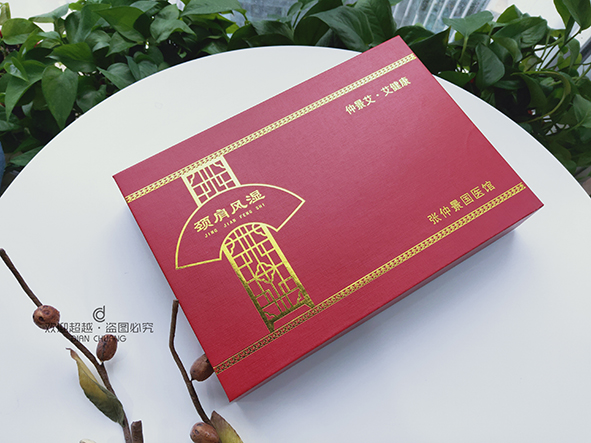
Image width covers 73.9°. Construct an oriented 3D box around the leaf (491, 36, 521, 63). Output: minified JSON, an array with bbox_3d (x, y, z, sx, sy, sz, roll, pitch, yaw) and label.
[{"bbox_3d":[0.329,-0.267,0.610,0.035,0.018,0.057,-32,80,9],"label":"leaf"}]

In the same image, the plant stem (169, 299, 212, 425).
[{"bbox_3d":[-0.100,0.127,0.358,0.019,0.012,0.115,-19,70,-8],"label":"plant stem"}]

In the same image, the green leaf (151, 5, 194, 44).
[{"bbox_3d":[-0.180,-0.286,0.580,0.057,0.022,0.059,-45,92,-6],"label":"green leaf"}]

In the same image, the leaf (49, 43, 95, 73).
[{"bbox_3d":[-0.319,-0.235,0.560,0.064,0.018,0.043,0,90,-9],"label":"leaf"}]

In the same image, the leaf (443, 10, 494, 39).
[{"bbox_3d":[0.263,-0.305,0.601,0.071,0.018,0.057,11,74,3],"label":"leaf"}]

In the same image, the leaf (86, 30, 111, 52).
[{"bbox_3d":[-0.309,-0.283,0.620,0.035,0.018,0.052,32,81,-9],"label":"leaf"}]

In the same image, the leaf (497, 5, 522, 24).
[{"bbox_3d":[0.371,-0.358,0.680,0.039,0.018,0.047,17,92,13],"label":"leaf"}]

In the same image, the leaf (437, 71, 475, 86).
[{"bbox_3d":[0.238,-0.207,0.580,0.060,0.016,0.039,16,88,11],"label":"leaf"}]

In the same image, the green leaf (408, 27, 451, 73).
[{"bbox_3d":[0.206,-0.238,0.561,0.063,0.020,0.063,43,108,-9],"label":"green leaf"}]

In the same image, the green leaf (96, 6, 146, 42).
[{"bbox_3d":[-0.266,-0.301,0.600,0.076,0.022,0.052,30,83,-8],"label":"green leaf"}]

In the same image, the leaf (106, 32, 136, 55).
[{"bbox_3d":[-0.262,-0.263,0.579,0.043,0.014,0.025,-37,95,-7],"label":"leaf"}]

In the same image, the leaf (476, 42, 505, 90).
[{"bbox_3d":[0.294,-0.239,0.600,0.043,0.018,0.066,-10,95,7],"label":"leaf"}]

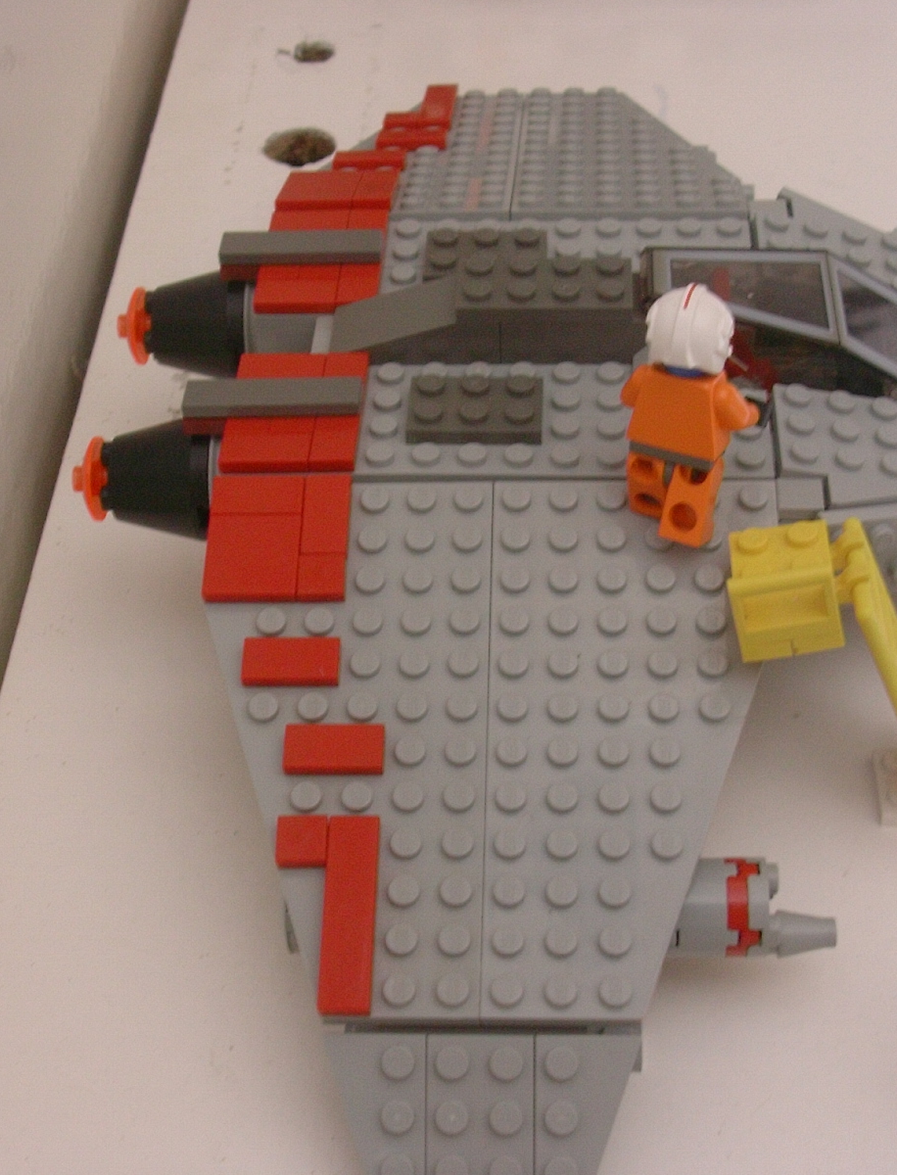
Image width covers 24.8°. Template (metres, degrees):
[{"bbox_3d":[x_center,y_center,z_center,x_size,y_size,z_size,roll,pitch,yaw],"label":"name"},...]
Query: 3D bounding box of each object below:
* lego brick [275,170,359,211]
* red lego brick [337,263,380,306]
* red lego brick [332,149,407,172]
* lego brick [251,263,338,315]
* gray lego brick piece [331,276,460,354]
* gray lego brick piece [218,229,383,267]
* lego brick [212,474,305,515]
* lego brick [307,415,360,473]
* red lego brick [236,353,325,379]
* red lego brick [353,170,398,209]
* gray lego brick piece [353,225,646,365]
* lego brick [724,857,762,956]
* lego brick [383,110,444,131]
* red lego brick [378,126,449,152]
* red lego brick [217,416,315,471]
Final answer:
[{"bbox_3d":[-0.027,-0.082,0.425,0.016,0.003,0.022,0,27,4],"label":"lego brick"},{"bbox_3d":[-0.017,-0.058,0.394,0.008,0.003,0.016,0,42,4],"label":"red lego brick"},{"bbox_3d":[-0.017,-0.093,0.446,0.016,0.003,0.008,0,27,4],"label":"red lego brick"},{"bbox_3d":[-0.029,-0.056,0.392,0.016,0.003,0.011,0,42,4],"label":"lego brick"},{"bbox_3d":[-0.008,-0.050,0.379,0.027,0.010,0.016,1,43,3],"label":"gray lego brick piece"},{"bbox_3d":[-0.029,-0.066,0.397,0.032,0.003,0.008,1,43,3],"label":"gray lego brick piece"},{"bbox_3d":[-0.032,-0.015,0.349,0.016,0.003,0.008,0,57,4],"label":"lego brick"},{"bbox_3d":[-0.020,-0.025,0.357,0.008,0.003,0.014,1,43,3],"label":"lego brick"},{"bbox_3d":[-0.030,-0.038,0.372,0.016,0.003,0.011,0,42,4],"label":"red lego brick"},{"bbox_3d":[-0.015,-0.082,0.423,0.008,0.003,0.024,1,28,4],"label":"red lego brick"},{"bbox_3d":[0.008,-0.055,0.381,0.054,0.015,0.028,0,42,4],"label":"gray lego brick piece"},{"bbox_3d":[0.047,0.052,0.333,0.005,0.016,0.016,0,42,4],"label":"lego brick"},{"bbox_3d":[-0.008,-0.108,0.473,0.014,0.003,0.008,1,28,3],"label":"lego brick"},{"bbox_3d":[-0.008,-0.101,0.459,0.016,0.003,0.008,1,28,3],"label":"red lego brick"},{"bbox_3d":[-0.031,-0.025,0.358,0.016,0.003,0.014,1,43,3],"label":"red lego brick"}]

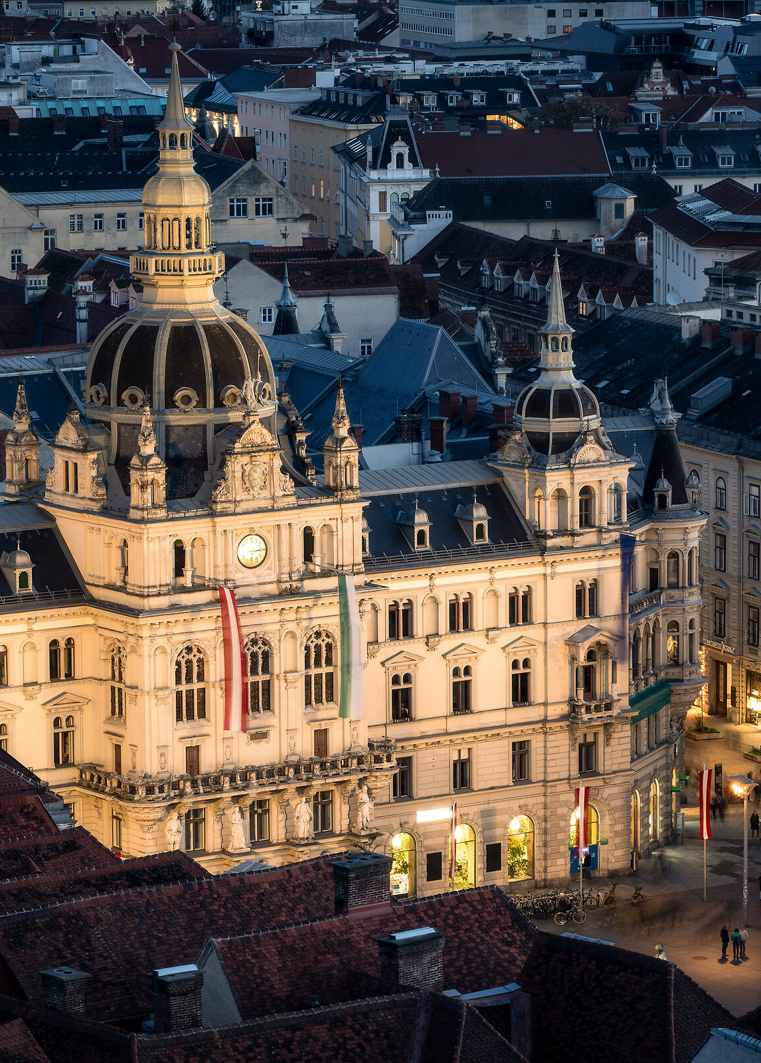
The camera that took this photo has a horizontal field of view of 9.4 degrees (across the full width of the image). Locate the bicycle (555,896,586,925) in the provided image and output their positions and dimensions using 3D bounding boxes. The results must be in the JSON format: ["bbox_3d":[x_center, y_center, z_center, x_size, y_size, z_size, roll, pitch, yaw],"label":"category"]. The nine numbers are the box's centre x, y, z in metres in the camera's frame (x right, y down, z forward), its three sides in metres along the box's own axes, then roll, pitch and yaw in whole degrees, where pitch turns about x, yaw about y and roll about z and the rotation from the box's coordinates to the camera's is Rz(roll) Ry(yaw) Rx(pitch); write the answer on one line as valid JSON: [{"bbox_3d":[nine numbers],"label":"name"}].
[{"bbox_3d":[10.751,21.647,262.838,1.780,1.130,0.580,-4,9,-21],"label":"bicycle"}]

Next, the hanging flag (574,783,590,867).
[{"bbox_3d":[11.752,17.103,271.577,1.050,4.600,0.250,-6,10,-34],"label":"hanging flag"}]

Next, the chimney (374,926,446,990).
[{"bbox_3d":[0.992,14.182,153.122,2.100,2.170,1.050,-8,11,-41],"label":"chimney"}]

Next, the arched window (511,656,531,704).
[{"bbox_3d":[8.194,8.663,269.955,1.420,2.820,0.300,-6,10,-34],"label":"arched window"}]

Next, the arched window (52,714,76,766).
[{"bbox_3d":[-18.121,11.963,266.489,1.510,2.970,0.306,-6,10,-34],"label":"arched window"}]

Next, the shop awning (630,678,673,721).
[{"bbox_3d":[17.123,10.607,293.472,0.663,1.530,6.243,3,9,23],"label":"shop awning"}]

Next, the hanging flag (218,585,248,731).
[{"bbox_3d":[-8.138,6.973,256.373,0.700,7.800,2.100,-6,10,-34],"label":"hanging flag"}]

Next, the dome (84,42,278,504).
[{"bbox_3d":[-11.602,-14.985,268.643,11.118,26.520,11.118,0,8,0],"label":"dome"}]

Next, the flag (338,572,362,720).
[{"bbox_3d":[-1.736,6.487,264.541,0.306,8.228,2.173,-6,10,-34],"label":"flag"}]

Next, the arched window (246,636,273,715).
[{"bbox_3d":[-6.747,7.824,253.511,2.050,4.300,0.350,-6,10,-34],"label":"arched window"}]

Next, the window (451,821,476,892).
[{"bbox_3d":[4.796,18.823,269.049,1.880,3.920,0.300,-6,10,-34],"label":"window"}]

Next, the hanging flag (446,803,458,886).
[{"bbox_3d":[4.063,17.175,257.804,0.150,4.100,0.950,3,9,20],"label":"hanging flag"}]

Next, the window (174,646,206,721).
[{"bbox_3d":[-10.744,8.607,263.741,2.132,4.488,0.357,-6,10,-34],"label":"window"}]

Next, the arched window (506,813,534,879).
[{"bbox_3d":[8.238,18.460,271.365,1.880,3.920,0.300,-6,10,-34],"label":"arched window"}]

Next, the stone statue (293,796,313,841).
[{"bbox_3d":[-4.347,16.318,263.885,0.950,2.500,0.750,-6,10,-34],"label":"stone statue"}]

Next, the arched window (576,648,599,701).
[{"bbox_3d":[12.556,8.676,281.514,1.250,3.000,0.350,-6,10,-34],"label":"arched window"}]

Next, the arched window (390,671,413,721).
[{"bbox_3d":[1.248,9.727,273.937,1.500,2.750,0.350,-6,10,-34],"label":"arched window"}]

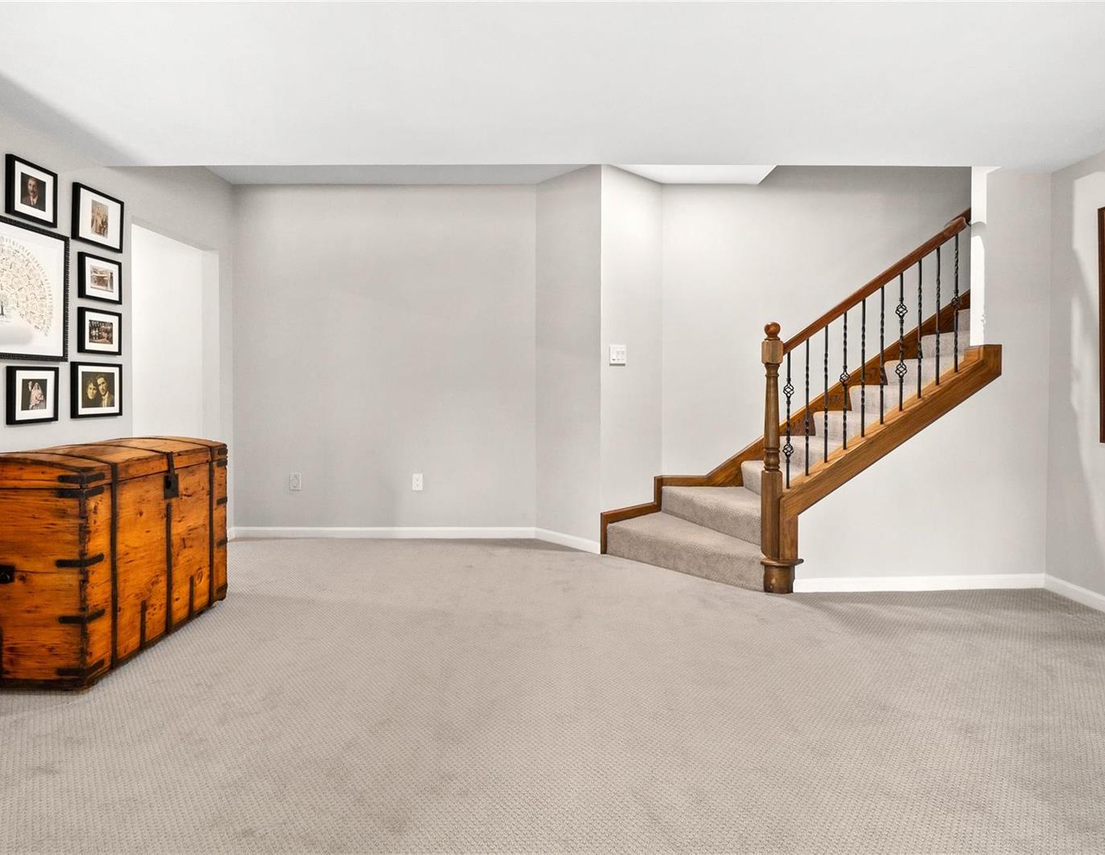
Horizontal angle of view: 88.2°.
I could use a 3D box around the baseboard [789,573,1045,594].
[{"bbox_3d":[2.009,0.845,3.107,1.395,0.088,0.016,0,3,-2],"label":"baseboard"}]

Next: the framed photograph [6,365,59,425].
[{"bbox_3d":[-2.305,-0.144,2.532,0.027,0.248,0.231,0,3,0],"label":"framed photograph"}]

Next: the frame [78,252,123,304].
[{"bbox_3d":[-2.305,-0.753,2.910,0.027,0.222,0.252,0,3,0],"label":"frame"}]

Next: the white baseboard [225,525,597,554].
[{"bbox_3d":[-1.009,0.783,3.963,2.664,0.085,0.367,0,3,0],"label":"white baseboard"}]

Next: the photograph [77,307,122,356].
[{"bbox_3d":[-2.305,-0.485,2.909,0.027,0.222,0.253,0,3,0],"label":"photograph"}]

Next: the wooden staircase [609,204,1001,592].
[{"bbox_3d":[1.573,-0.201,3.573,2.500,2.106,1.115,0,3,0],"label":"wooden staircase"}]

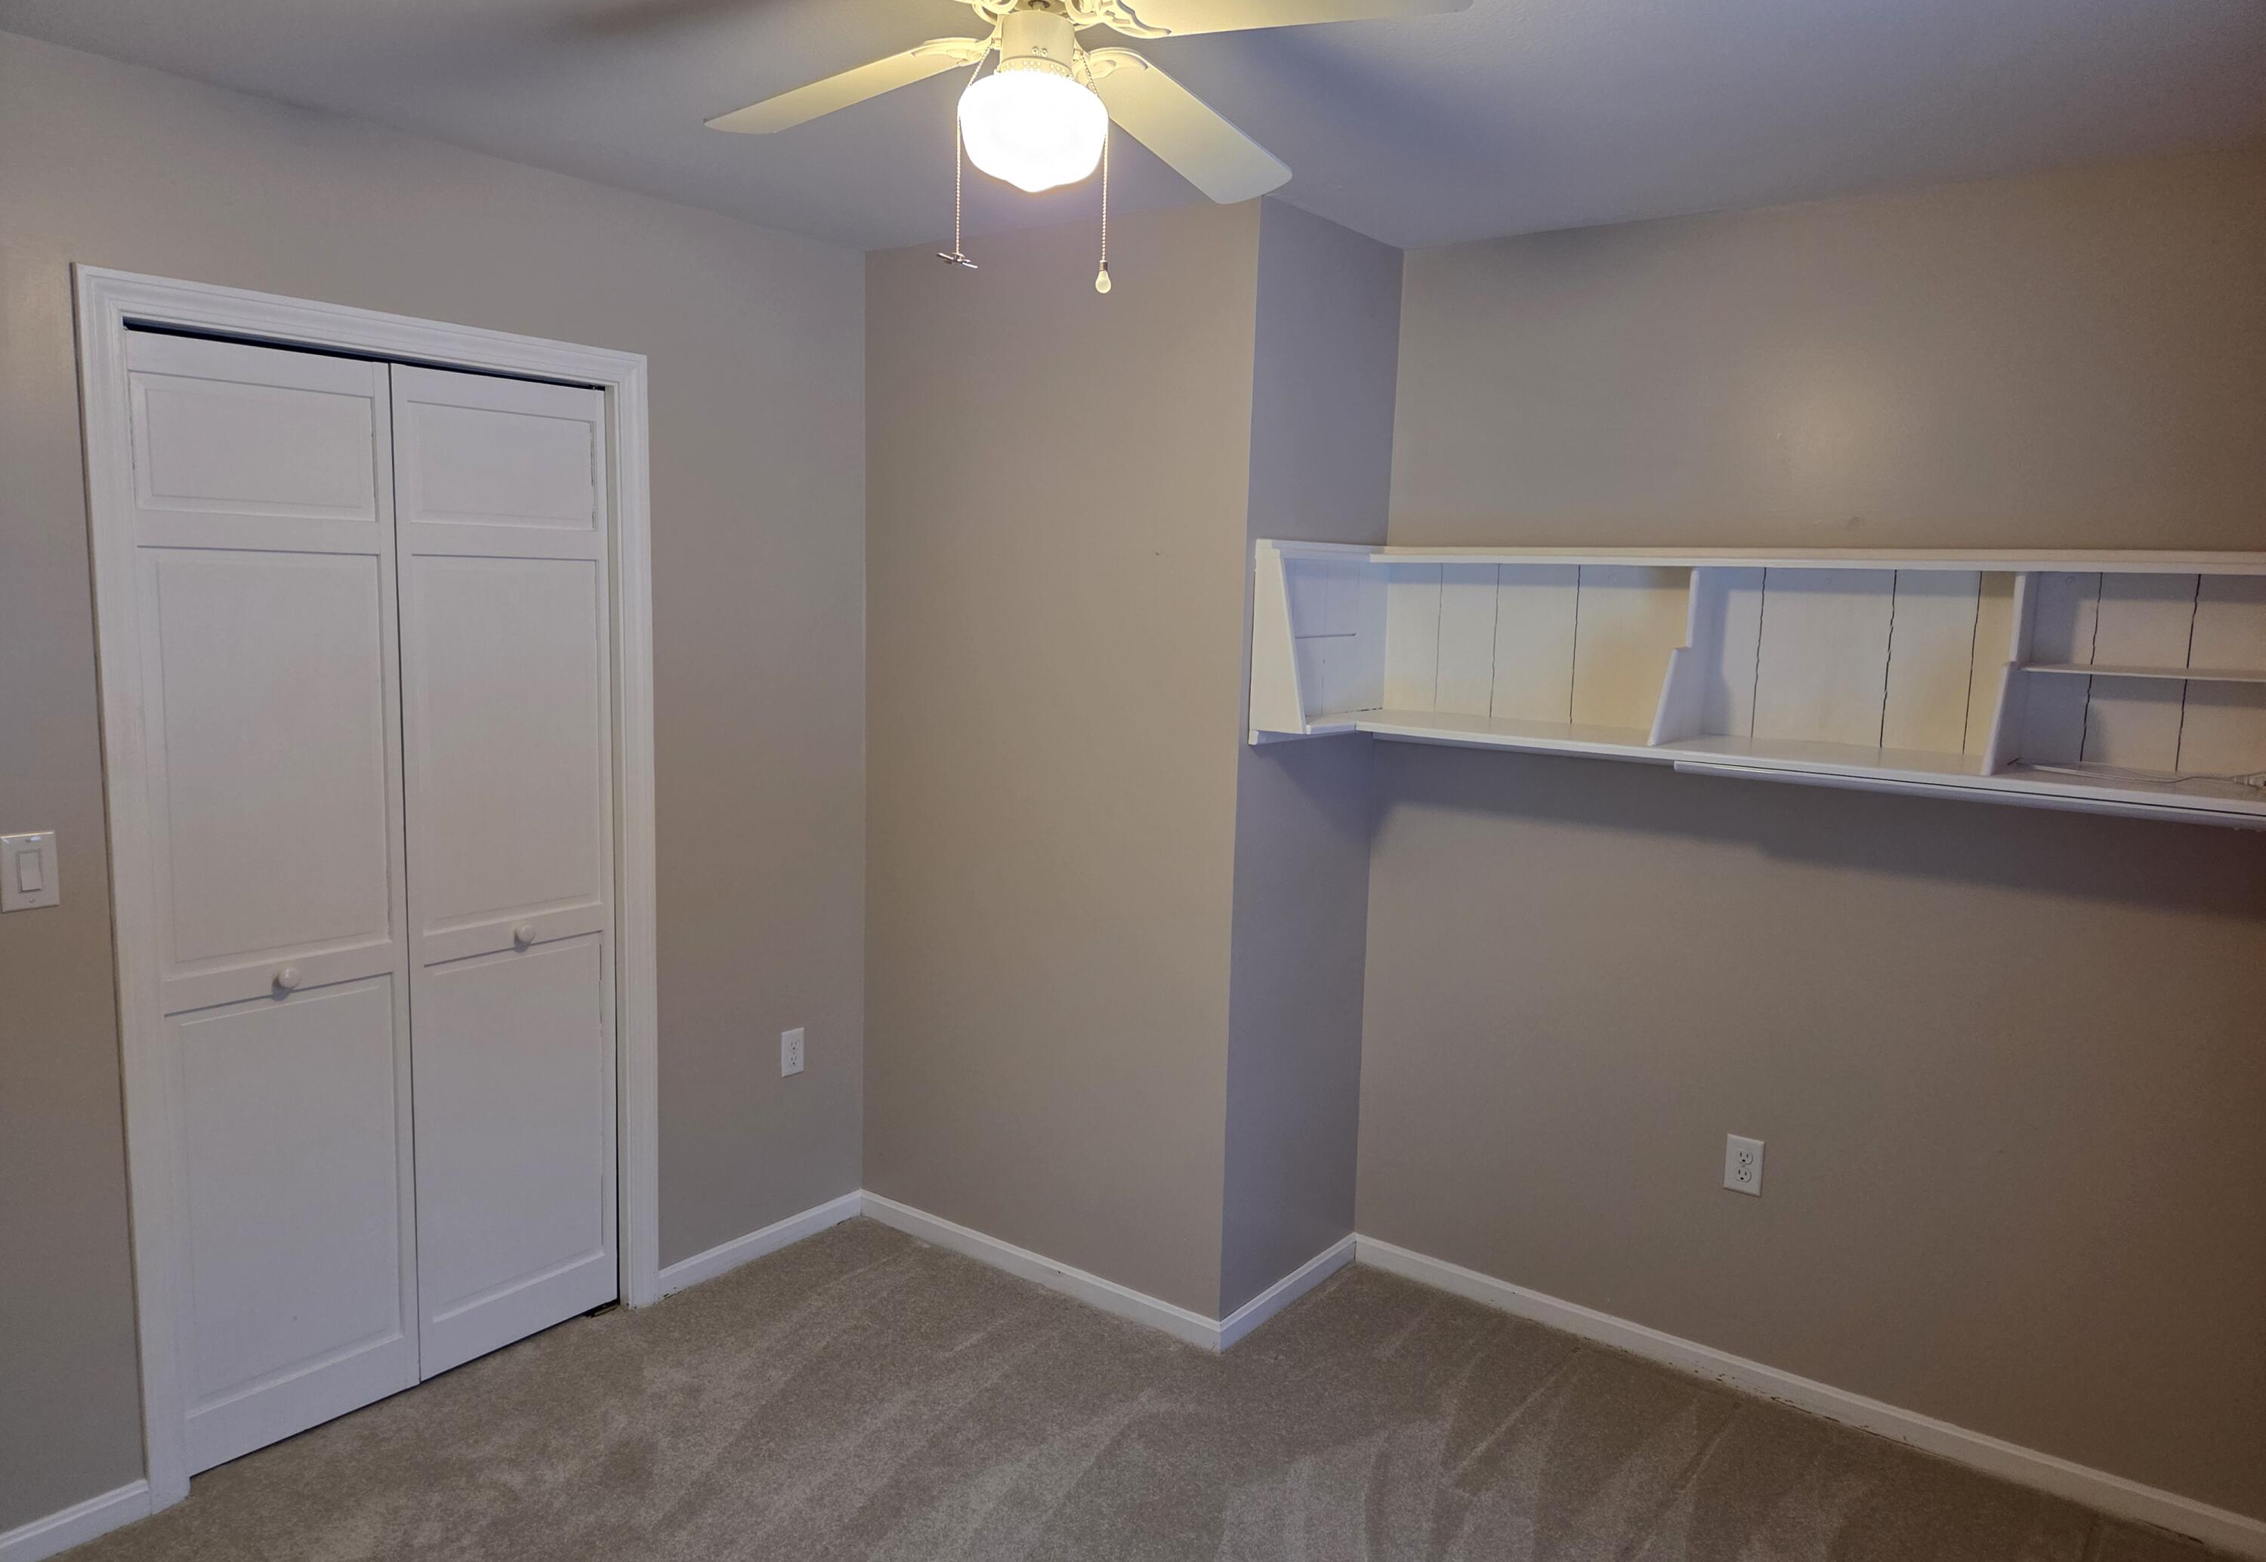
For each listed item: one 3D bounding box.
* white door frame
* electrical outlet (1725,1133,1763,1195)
[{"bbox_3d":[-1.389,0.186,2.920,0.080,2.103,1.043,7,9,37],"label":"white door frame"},{"bbox_3d":[1.268,0.799,3.123,0.071,0.116,0.010,7,9,37],"label":"electrical outlet"}]

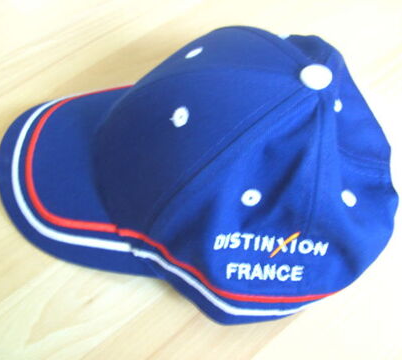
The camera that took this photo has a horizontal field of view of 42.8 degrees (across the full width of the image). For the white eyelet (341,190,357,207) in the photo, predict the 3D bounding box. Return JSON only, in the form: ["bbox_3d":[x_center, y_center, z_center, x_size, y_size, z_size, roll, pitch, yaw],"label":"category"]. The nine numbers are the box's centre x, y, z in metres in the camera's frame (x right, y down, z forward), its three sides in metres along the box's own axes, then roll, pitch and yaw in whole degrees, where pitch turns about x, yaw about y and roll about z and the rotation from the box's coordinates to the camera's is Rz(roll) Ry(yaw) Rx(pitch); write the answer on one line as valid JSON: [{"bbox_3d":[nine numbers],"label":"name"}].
[{"bbox_3d":[0.083,0.010,0.288,0.010,0.010,0.002,-36,19,-25],"label":"white eyelet"}]

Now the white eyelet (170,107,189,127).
[{"bbox_3d":[-0.012,-0.036,0.297,0.011,0.002,0.011,-38,55,22],"label":"white eyelet"}]

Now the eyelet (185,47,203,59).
[{"bbox_3d":[-0.004,-0.082,0.331,0.011,0.002,0.011,-42,25,-28],"label":"eyelet"}]

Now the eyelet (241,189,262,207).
[{"bbox_3d":[0.027,0.010,0.280,0.011,0.011,0.002,4,26,-1],"label":"eyelet"}]

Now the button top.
[{"bbox_3d":[0.066,-0.058,0.291,0.018,0.007,0.018,2,55,-2],"label":"button top"}]

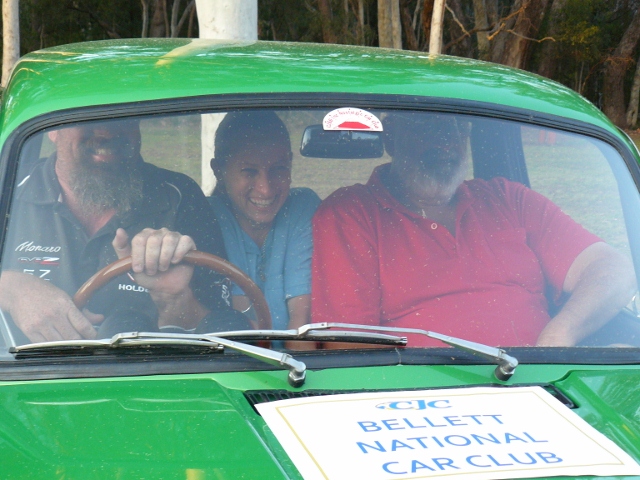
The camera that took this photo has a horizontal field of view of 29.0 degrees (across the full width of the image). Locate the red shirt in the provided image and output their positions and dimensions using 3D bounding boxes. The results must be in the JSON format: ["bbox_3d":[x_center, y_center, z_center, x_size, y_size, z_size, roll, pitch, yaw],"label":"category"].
[{"bbox_3d":[0.296,0.104,2.710,0.580,0.530,0.380,-1,10,-12],"label":"red shirt"}]

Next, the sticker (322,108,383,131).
[{"bbox_3d":[0.061,-0.229,2.330,0.110,0.053,0.005,-1,-28,-12],"label":"sticker"}]

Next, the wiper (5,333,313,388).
[{"bbox_3d":[-0.274,0.203,2.090,0.490,0.075,0.100,0,10,-4],"label":"wiper"}]

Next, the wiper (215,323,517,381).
[{"bbox_3d":[0.078,0.192,2.130,0.520,0.075,0.100,-1,10,-9],"label":"wiper"}]

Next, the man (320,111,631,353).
[{"bbox_3d":[0.327,0.202,2.620,0.650,1.000,0.800,-1,10,-12],"label":"man"}]

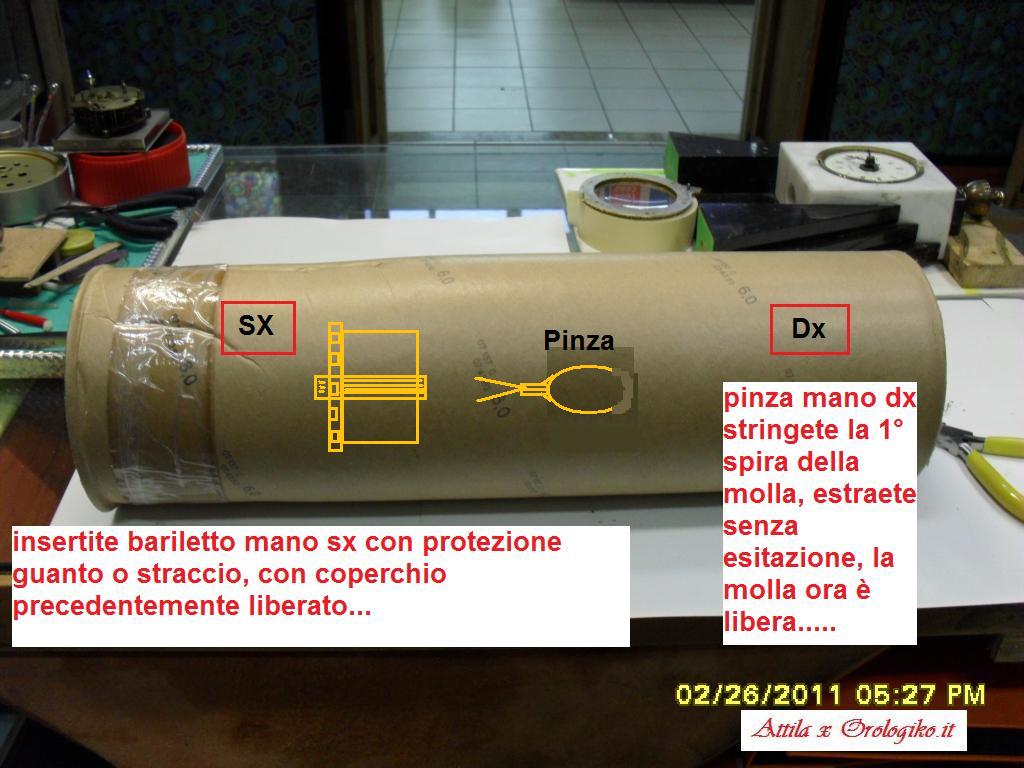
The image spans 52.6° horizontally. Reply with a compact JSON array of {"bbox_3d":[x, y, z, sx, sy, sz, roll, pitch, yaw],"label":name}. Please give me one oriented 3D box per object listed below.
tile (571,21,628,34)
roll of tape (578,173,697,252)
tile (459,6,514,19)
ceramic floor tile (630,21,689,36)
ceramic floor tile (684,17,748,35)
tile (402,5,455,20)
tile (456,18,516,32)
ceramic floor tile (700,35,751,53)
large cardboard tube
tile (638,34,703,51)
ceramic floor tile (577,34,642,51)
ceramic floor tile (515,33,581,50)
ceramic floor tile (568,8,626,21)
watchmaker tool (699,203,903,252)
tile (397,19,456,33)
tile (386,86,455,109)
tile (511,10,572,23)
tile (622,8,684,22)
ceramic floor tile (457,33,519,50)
[{"bbox_3d":[0.470,-1.844,5.380,0.304,0.010,0.304,0,32,-3],"label":"tile"},{"bbox_3d":[0.120,-0.162,0.993,0.111,0.037,0.111,1,32,-1],"label":"roll of tape"},{"bbox_3d":[-0.150,-2.004,5.609,0.304,0.010,0.304,0,32,-3],"label":"tile"},{"bbox_3d":[0.820,-1.947,5.701,0.320,0.010,0.320,0,32,-3],"label":"ceramic floor tile"},{"bbox_3d":[1.142,-1.949,5.715,0.320,0.010,0.320,0,32,-3],"label":"ceramic floor tile"},{"bbox_3d":[-0.459,-2.021,5.652,0.307,0.010,0.307,0,32,-3],"label":"tile"},{"bbox_3d":[-0.140,-1.859,5.406,0.307,0.010,0.307,0,32,-3],"label":"tile"},{"bbox_3d":[1.089,-1.684,5.151,0.304,0.010,0.304,0,32,-3],"label":"ceramic floor tile"},{"bbox_3d":[-0.001,-0.005,0.610,0.459,0.144,0.144,-1,32,-4],"label":"large cardboard tube"},{"bbox_3d":[0.785,-1.683,5.137,0.304,0.010,0.304,0,32,-3],"label":"tile"},{"bbox_3d":[0.486,-1.698,5.174,0.307,0.010,0.307,0,32,-3],"label":"ceramic floor tile"},{"bbox_3d":[0.190,-1.772,5.400,0.320,0.010,0.320,0,32,-3],"label":"ceramic floor tile"},{"bbox_3d":[0.461,-2.026,5.693,0.307,0.010,0.307,0,32,-3],"label":"ceramic floor tile"},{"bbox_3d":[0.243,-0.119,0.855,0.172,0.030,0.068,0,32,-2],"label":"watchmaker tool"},{"bbox_3d":[-0.442,-1.840,5.339,0.304,0.010,0.304,0,32,-3],"label":"tile"},{"bbox_3d":[-0.397,-1.201,4.356,0.307,0.010,0.307,0,32,-3],"label":"tile"},{"bbox_3d":[0.155,-2.024,5.679,0.307,0.010,0.307,0,32,-3],"label":"tile"},{"bbox_3d":[0.807,-2.119,5.973,0.320,0.010,0.320,0,32,-3],"label":"tile"},{"bbox_3d":[-0.126,-1.679,5.096,0.304,0.010,0.304,0,32,-3],"label":"ceramic floor tile"}]

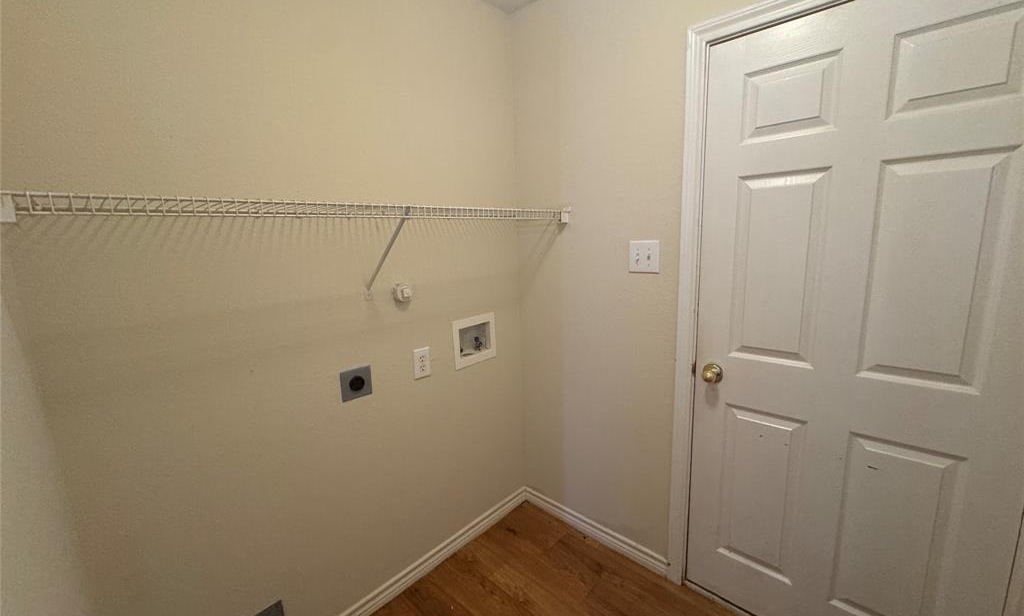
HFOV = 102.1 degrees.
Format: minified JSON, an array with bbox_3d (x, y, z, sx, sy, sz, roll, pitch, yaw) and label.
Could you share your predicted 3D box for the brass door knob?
[{"bbox_3d":[0.714,0.241,1.486,0.066,0.066,0.064,7,14,43],"label":"brass door knob"}]

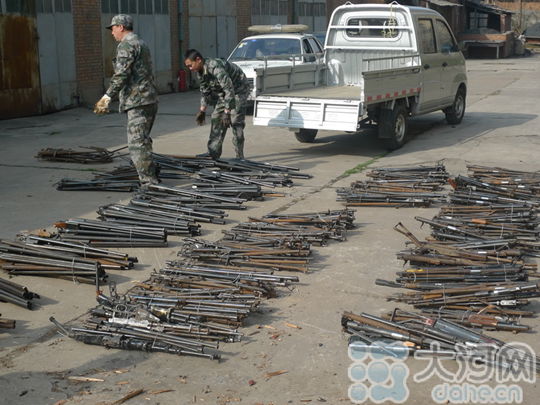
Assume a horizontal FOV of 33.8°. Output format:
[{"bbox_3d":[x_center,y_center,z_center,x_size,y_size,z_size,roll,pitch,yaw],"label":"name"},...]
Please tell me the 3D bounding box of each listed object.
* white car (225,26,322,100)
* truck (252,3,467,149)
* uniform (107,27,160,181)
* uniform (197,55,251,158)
[{"bbox_3d":[0.113,-2.593,17.187,1.700,1.540,4.500,2,12,11],"label":"white car"},{"bbox_3d":[1.506,-1.889,12.837,1.520,1.910,4.780,6,13,27],"label":"truck"},{"bbox_3d":[-1.403,-0.999,9.187,0.500,1.560,0.500,1,12,7],"label":"uniform"},{"bbox_3d":[-0.564,-1.186,11.068,0.600,1.200,0.500,-6,13,-27],"label":"uniform"}]

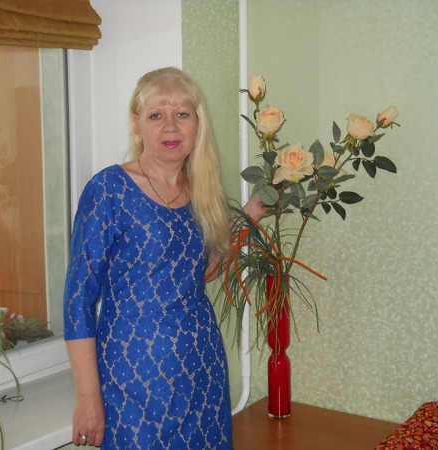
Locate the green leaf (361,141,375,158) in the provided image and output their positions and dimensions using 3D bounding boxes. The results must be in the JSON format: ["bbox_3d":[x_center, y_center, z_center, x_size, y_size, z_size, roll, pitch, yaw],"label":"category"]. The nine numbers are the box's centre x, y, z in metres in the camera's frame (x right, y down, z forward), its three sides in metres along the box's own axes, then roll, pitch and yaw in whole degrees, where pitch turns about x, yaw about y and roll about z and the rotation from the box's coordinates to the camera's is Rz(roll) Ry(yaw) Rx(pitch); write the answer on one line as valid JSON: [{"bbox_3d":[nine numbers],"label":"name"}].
[{"bbox_3d":[0.384,-0.196,1.820,0.035,0.049,0.016,-2,0,12],"label":"green leaf"}]

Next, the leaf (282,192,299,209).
[{"bbox_3d":[0.207,-0.071,2.060,0.051,0.047,0.024,0,4,6],"label":"leaf"}]

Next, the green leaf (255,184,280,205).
[{"bbox_3d":[0.128,-0.078,1.840,0.072,0.043,0.016,41,4,0],"label":"green leaf"}]

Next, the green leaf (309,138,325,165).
[{"bbox_3d":[0.285,-0.212,2.060,0.044,0.076,0.020,-3,4,8],"label":"green leaf"}]

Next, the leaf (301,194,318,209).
[{"bbox_3d":[0.265,-0.070,2.060,0.059,0.032,0.022,-33,0,7],"label":"leaf"}]

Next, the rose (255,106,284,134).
[{"bbox_3d":[0.136,-0.274,1.860,0.074,0.068,0.072,0,22,0],"label":"rose"}]

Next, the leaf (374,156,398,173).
[{"bbox_3d":[0.476,-0.170,2.030,0.076,0.038,0.020,31,10,9],"label":"leaf"}]

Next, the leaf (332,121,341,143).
[{"bbox_3d":[0.303,-0.239,1.840,0.025,0.058,0.015,-9,0,10],"label":"leaf"}]

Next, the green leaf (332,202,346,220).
[{"bbox_3d":[0.310,-0.035,1.850,0.024,0.057,0.015,-36,0,8],"label":"green leaf"}]

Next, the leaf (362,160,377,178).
[{"bbox_3d":[0.430,-0.159,2.030,0.032,0.061,0.020,-32,-3,12],"label":"leaf"}]

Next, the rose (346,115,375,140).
[{"bbox_3d":[0.408,-0.281,2.050,0.082,0.077,0.078,22,8,8],"label":"rose"}]

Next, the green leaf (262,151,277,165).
[{"bbox_3d":[0.134,-0.174,1.850,0.039,0.035,0.022,-4,0,5],"label":"green leaf"}]

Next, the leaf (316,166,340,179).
[{"bbox_3d":[0.316,-0.151,2.050,0.066,0.037,0.026,2,5,9],"label":"leaf"}]

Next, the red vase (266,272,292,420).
[{"bbox_3d":[0.163,0.328,1.926,0.062,0.381,0.062,0,4,5],"label":"red vase"}]

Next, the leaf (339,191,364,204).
[{"bbox_3d":[0.381,-0.078,2.040,0.073,0.036,0.020,4,5,10],"label":"leaf"}]

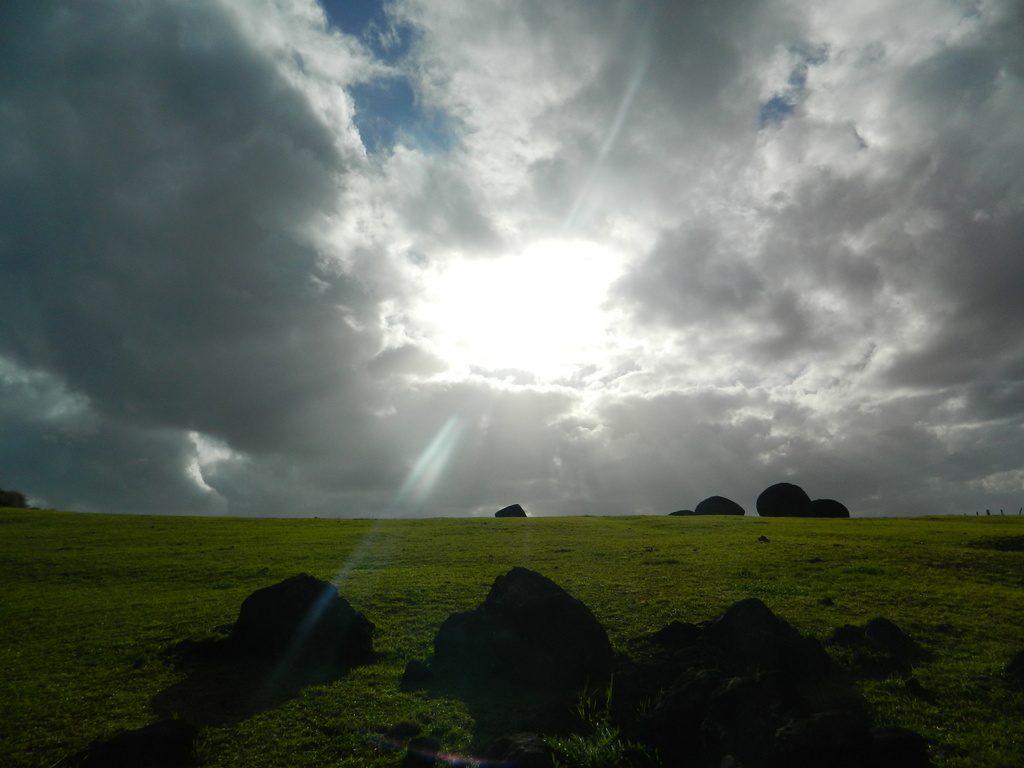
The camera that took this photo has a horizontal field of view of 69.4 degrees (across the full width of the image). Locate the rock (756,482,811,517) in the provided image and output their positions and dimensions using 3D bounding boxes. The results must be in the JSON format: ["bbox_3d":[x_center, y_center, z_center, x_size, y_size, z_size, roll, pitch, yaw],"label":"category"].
[{"bbox_3d":[10.686,4.618,29.000,2.200,1.470,2.000,0,-10,0],"label":"rock"}]

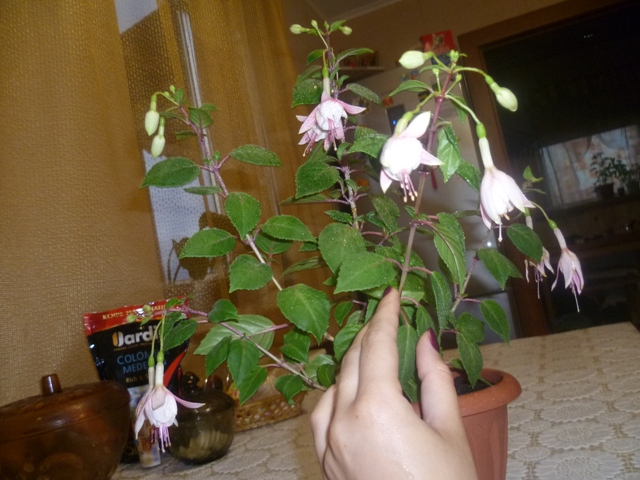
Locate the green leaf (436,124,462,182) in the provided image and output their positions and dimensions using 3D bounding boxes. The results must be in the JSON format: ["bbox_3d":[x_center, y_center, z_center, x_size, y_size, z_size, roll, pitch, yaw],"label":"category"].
[{"bbox_3d":[0.098,-0.065,0.390,0.020,0.047,0.012,2,-13,17],"label":"green leaf"}]

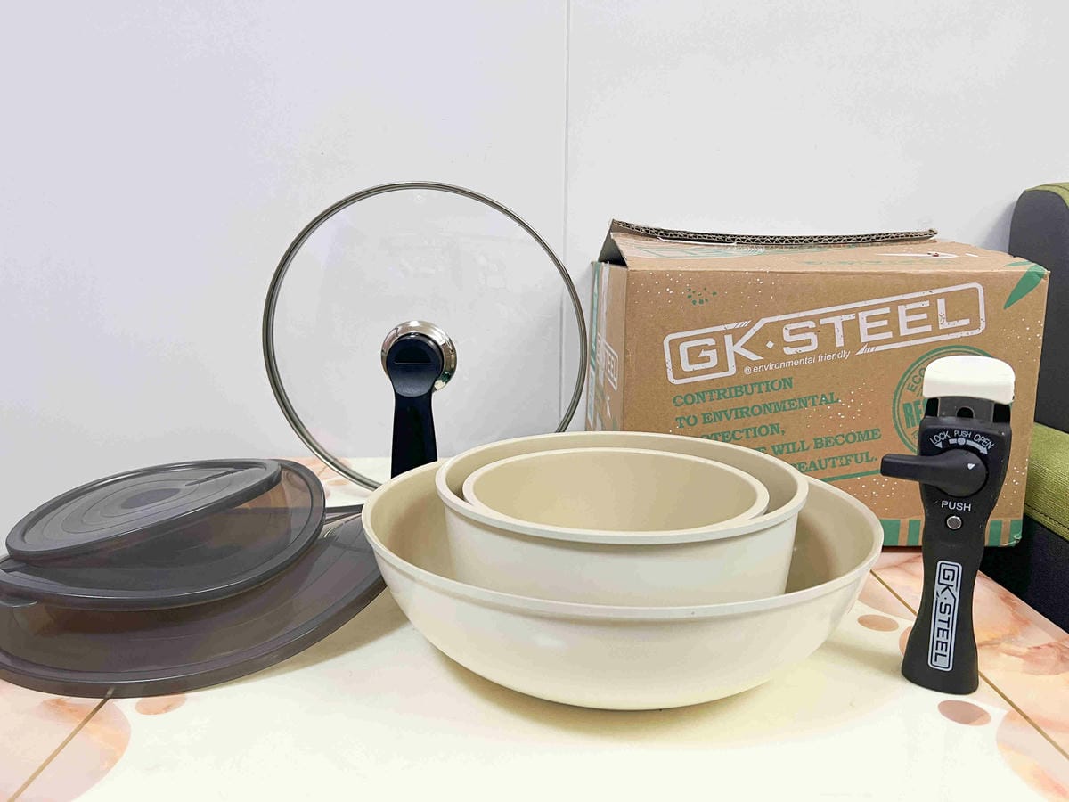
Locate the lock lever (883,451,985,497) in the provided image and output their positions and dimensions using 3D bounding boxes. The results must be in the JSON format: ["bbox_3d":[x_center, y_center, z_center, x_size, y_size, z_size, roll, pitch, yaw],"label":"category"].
[{"bbox_3d":[0.192,0.034,0.388,0.046,0.023,0.016,5,12,22],"label":"lock lever"}]

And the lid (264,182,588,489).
[{"bbox_3d":[-0.091,-0.038,0.663,0.281,0.281,0.092,0,12,-1],"label":"lid"}]

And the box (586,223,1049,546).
[{"bbox_3d":[0.211,-0.033,0.725,0.299,0.235,0.300,0,11,-1],"label":"box"}]

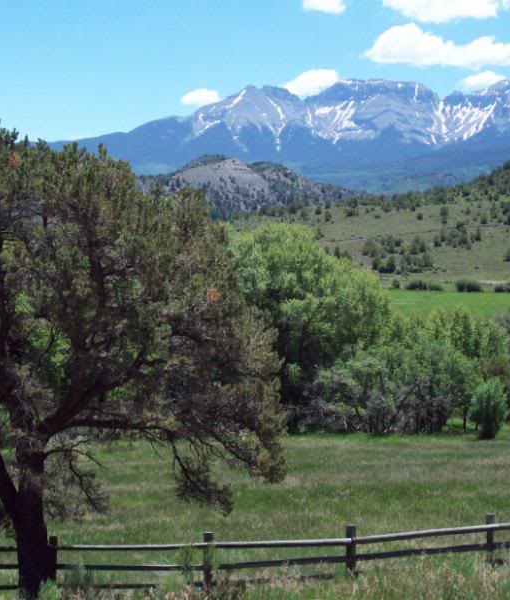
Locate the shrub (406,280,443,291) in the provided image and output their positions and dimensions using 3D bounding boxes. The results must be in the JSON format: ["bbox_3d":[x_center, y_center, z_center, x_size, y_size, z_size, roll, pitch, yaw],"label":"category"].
[{"bbox_3d":[33.233,-2.745,290.000,7.450,2.160,4.000,0,2,0],"label":"shrub"}]

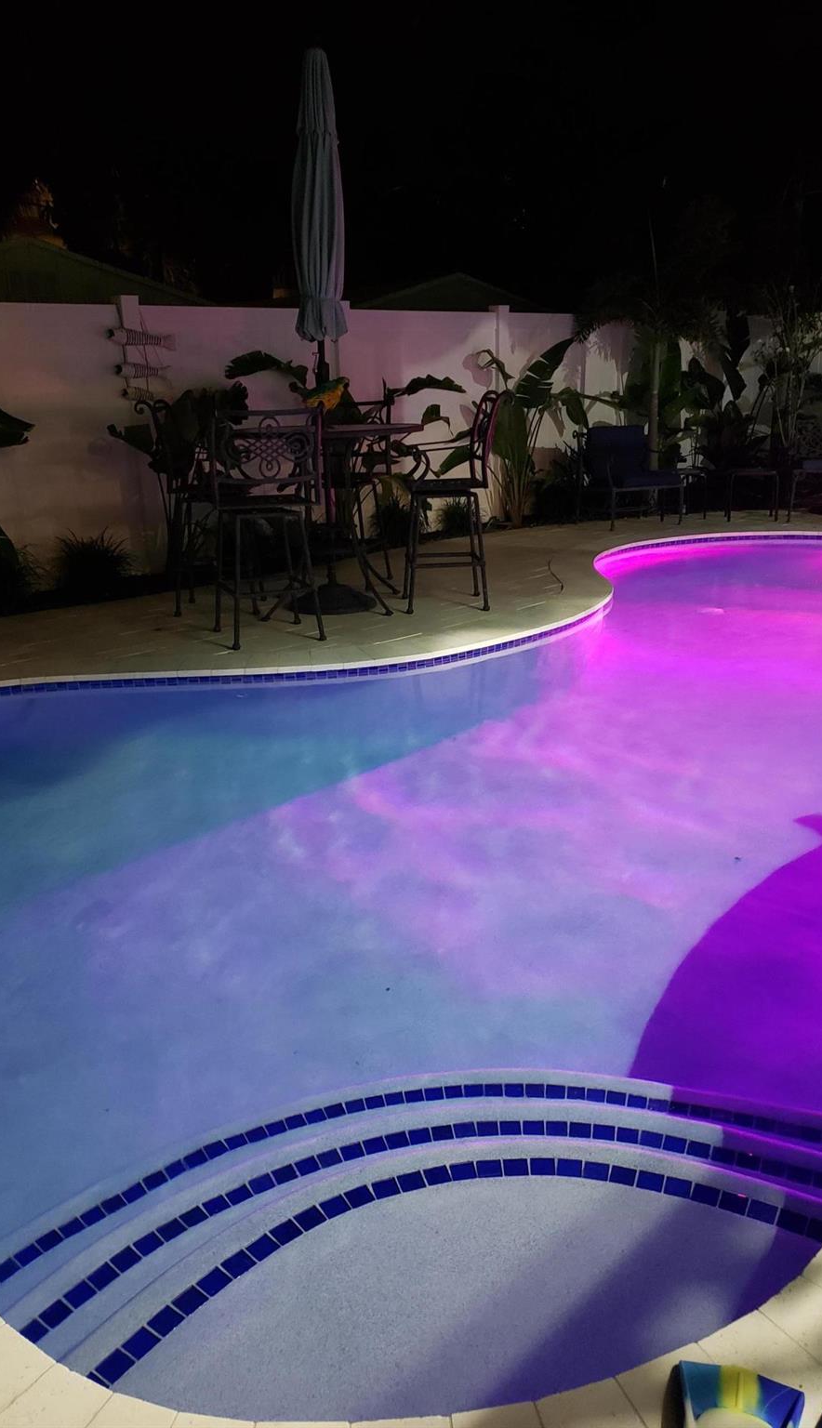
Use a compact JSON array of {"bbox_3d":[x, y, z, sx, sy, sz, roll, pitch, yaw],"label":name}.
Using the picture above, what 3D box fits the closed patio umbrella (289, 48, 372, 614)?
[{"bbox_3d":[-0.499,-2.186,6.418,0.530,3.120,0.530,0,19,0],"label":"closed patio umbrella"}]

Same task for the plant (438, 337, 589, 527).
[{"bbox_3d":[0.941,-2.451,9.441,1.120,1.620,0.800,-17,25,-40],"label":"plant"}]

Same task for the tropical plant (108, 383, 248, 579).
[{"bbox_3d":[-1.599,-1.569,7.377,0.820,1.320,0.550,-17,25,-40],"label":"tropical plant"}]

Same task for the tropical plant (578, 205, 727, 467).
[{"bbox_3d":[2.471,-3.492,10.432,1.400,2.930,1.350,0,19,0],"label":"tropical plant"}]

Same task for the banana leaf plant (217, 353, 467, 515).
[{"bbox_3d":[-0.489,-1.958,8.215,1.700,1.500,0.750,-17,25,-40],"label":"banana leaf plant"}]

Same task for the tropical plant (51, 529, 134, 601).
[{"bbox_3d":[-2.140,-1.029,7.227,0.480,0.400,0.420,-17,25,-40],"label":"tropical plant"}]

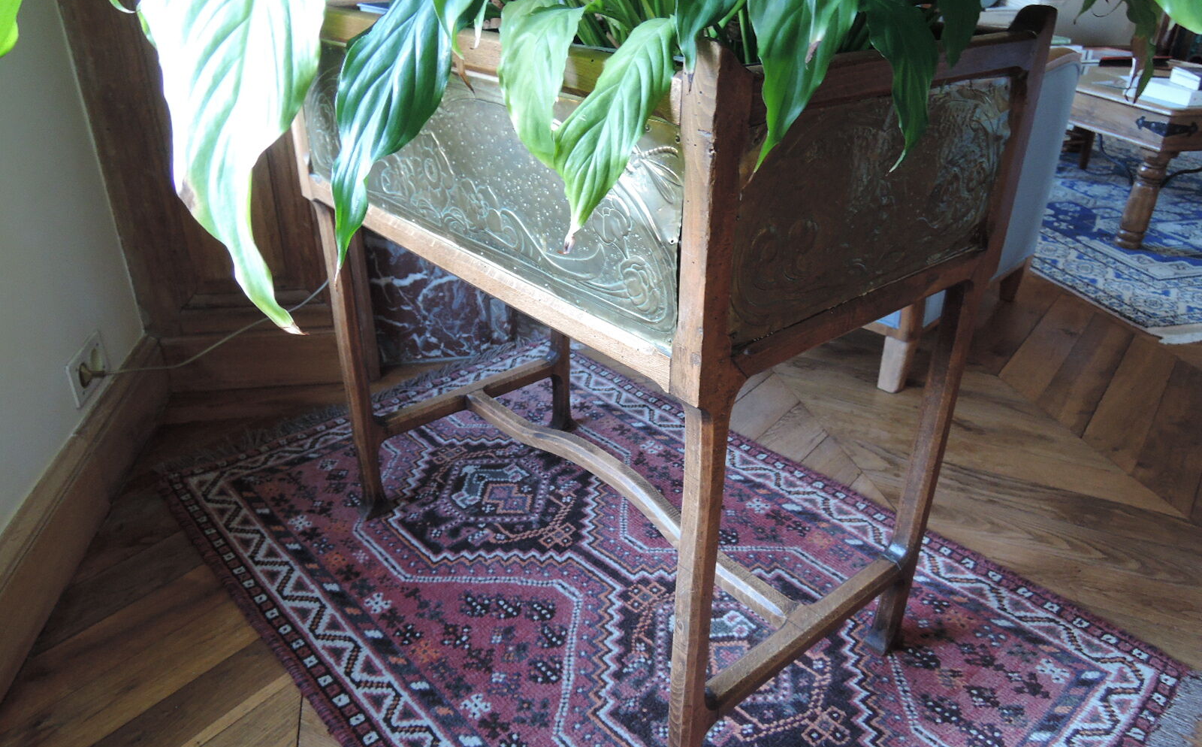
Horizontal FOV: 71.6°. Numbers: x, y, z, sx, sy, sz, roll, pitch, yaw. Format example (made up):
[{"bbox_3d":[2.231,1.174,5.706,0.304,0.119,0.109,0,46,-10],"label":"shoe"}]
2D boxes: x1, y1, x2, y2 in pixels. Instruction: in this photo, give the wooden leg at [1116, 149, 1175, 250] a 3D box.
[{"bbox_3d":[1.725,-0.552,2.644,0.087,0.308,0.087,-7,29,-13],"label":"wooden leg"}]

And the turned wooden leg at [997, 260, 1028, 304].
[{"bbox_3d":[1.158,-0.268,2.334,0.043,0.118,0.046,24,36,37],"label":"turned wooden leg"}]

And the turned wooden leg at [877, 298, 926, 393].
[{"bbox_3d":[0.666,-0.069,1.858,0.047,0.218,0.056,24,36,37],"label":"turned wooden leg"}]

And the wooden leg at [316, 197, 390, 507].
[{"bbox_3d":[-0.402,-0.006,1.368,0.041,0.569,0.038,-21,35,-34],"label":"wooden leg"}]

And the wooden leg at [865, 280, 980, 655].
[{"bbox_3d":[0.420,0.138,1.099,0.041,0.569,0.038,-21,35,-34],"label":"wooden leg"}]

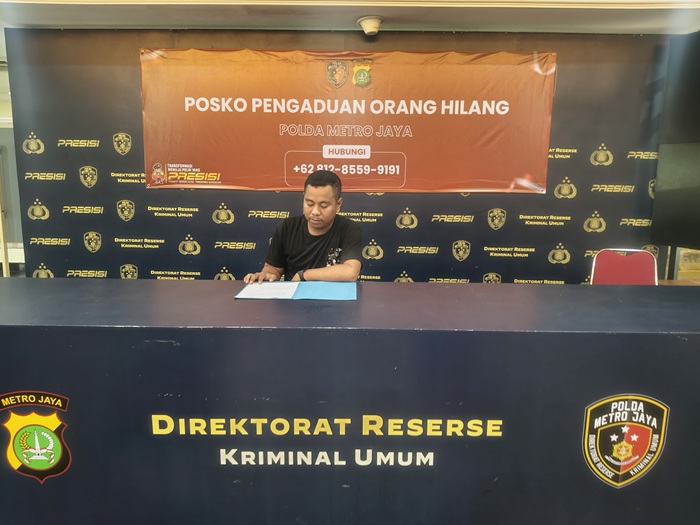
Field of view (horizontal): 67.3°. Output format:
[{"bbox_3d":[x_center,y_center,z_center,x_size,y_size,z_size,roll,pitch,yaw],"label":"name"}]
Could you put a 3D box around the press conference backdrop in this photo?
[{"bbox_3d":[-0.052,-0.547,3.975,4.900,2.270,0.080,1,9,1],"label":"press conference backdrop"}]

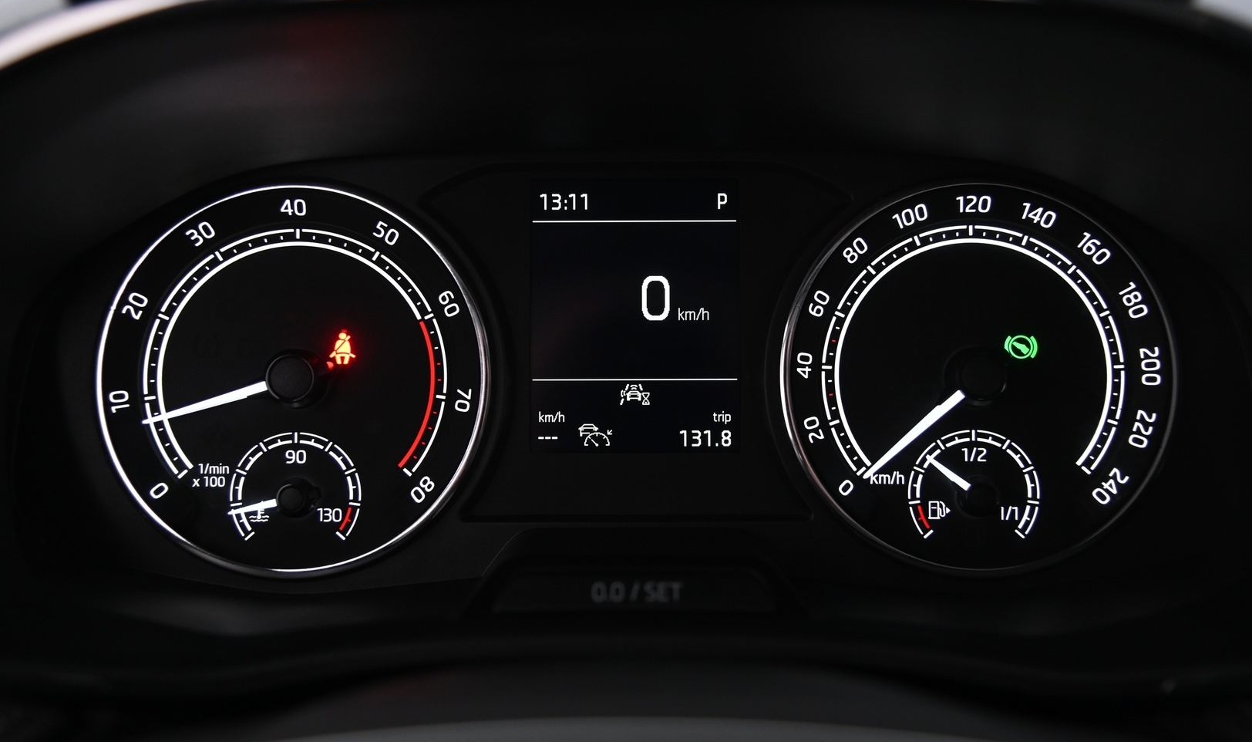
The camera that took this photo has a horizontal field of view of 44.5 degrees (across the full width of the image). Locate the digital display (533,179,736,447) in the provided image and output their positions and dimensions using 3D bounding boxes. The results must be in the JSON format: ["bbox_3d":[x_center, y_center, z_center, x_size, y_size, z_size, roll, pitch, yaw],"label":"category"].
[{"bbox_3d":[0.002,-0.014,0.398,0.053,0.070,0.010,0,-3,-1],"label":"digital display"}]

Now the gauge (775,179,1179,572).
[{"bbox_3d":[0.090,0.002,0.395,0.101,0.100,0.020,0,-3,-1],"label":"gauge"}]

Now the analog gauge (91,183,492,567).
[{"bbox_3d":[-0.085,0.002,0.395,0.101,0.100,0.020,0,-3,-1],"label":"analog gauge"}]

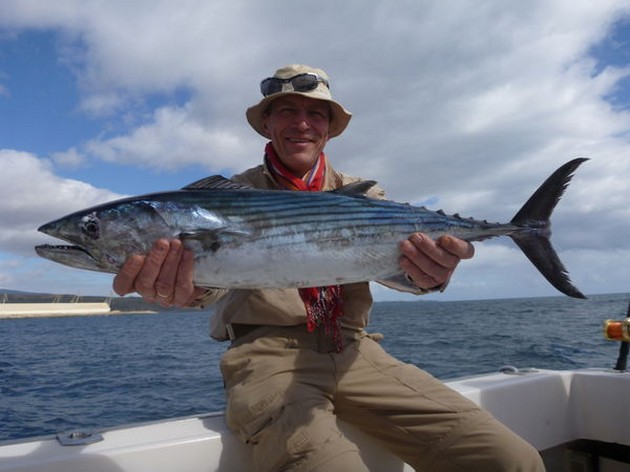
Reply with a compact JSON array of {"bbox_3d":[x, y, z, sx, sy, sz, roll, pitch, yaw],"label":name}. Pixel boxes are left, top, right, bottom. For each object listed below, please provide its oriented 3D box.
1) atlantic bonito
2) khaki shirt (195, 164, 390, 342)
[{"bbox_3d":[0.014,-0.009,0.670,0.720,0.185,0.095,0,-3,-6],"label":"atlantic bonito"},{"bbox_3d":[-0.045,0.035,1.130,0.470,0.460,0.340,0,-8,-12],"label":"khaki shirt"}]

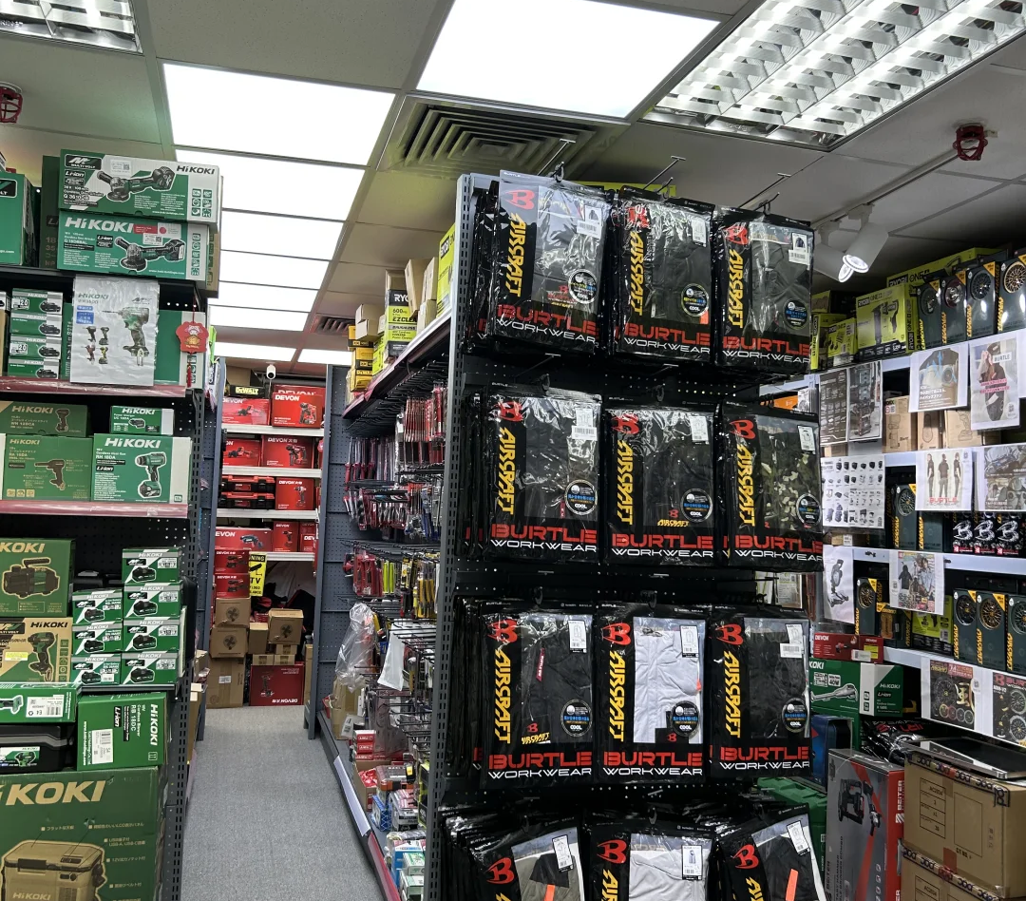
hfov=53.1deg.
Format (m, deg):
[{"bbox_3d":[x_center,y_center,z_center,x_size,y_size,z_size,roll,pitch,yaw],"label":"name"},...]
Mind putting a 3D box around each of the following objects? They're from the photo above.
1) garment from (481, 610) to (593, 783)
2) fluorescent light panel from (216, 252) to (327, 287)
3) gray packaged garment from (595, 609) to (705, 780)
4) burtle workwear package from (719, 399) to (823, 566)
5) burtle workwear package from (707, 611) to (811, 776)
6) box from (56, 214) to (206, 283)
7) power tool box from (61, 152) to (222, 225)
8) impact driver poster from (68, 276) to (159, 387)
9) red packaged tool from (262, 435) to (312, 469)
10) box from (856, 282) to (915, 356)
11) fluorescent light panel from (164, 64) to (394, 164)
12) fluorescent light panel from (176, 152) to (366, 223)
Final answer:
[{"bbox_3d":[0.053,0.563,2.411,0.283,0.410,0.040,4,-10,-21],"label":"garment"},{"bbox_3d":[-1.111,-0.797,4.510,0.600,0.030,0.600,2,-4,-15],"label":"fluorescent light panel"},{"bbox_3d":[0.334,0.598,2.544,0.295,0.420,0.045,5,-11,-15],"label":"gray packaged garment"},{"bbox_3d":[0.663,0.098,2.659,0.295,0.420,0.045,7,-11,-22],"label":"burtle workwear package"},{"bbox_3d":[0.624,0.610,2.614,0.283,0.410,0.040,5,-10,-19],"label":"burtle workwear package"},{"bbox_3d":[-1.042,-0.549,2.844,0.380,0.155,0.115,3,-4,-15],"label":"box"},{"bbox_3d":[-1.045,-0.723,2.896,0.408,0.162,0.130,3,-4,-15],"label":"power tool box"},{"bbox_3d":[-1.098,-0.322,2.829,0.215,0.295,0.012,3,-4,-15],"label":"impact driver poster"},{"bbox_3d":[-1.622,0.018,7.402,0.350,0.225,0.120,3,-4,-15],"label":"red packaged tool"},{"bbox_3d":[1.415,-0.475,3.874,0.065,0.245,0.292,3,-4,-15],"label":"box"},{"bbox_3d":[-0.635,-0.898,2.773,0.560,0.030,0.560,3,-4,-15],"label":"fluorescent light panel"},{"bbox_3d":[-0.793,-0.863,3.354,0.600,0.030,0.600,2,-4,-15],"label":"fluorescent light panel"}]

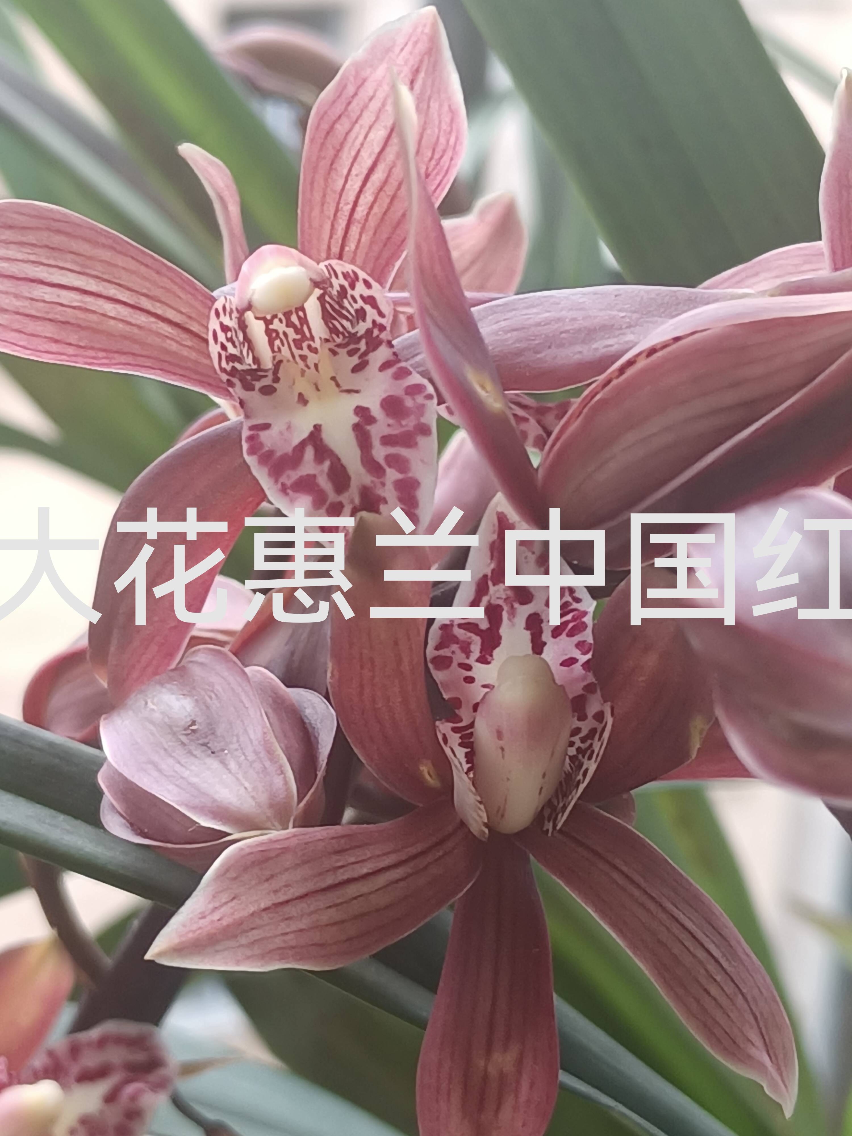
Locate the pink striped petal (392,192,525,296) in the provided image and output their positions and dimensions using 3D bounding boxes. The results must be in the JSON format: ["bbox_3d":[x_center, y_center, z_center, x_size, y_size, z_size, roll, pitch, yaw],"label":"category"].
[{"bbox_3d":[0.005,-0.046,0.420,0.017,0.023,0.009,34,0,5],"label":"pink striped petal"}]

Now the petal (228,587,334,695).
[{"bbox_3d":[-0.021,0.012,0.425,0.017,0.021,0.013,2,10,11],"label":"petal"}]

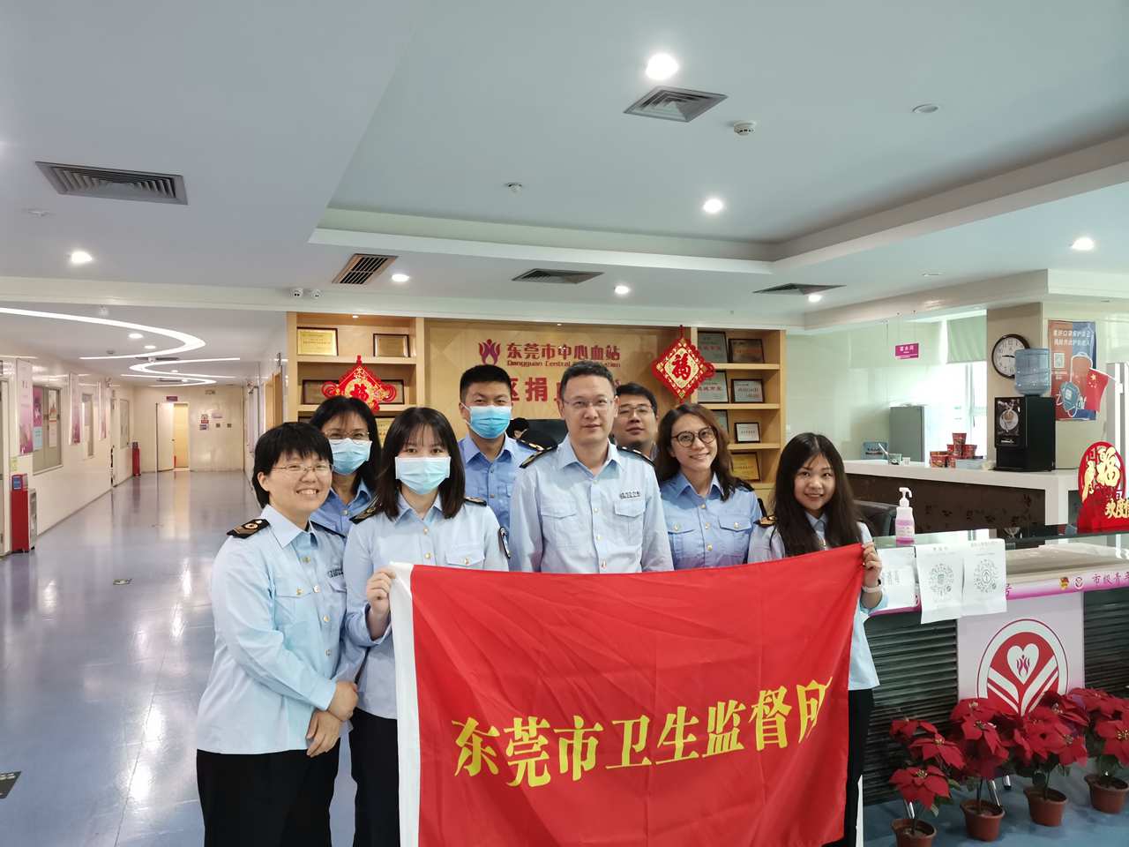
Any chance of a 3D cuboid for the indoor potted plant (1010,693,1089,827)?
[{"bbox_3d":[1.866,1.281,3.264,0.297,0.495,0.297,0,1,0],"label":"indoor potted plant"}]

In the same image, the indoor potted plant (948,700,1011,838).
[{"bbox_3d":[1.601,1.314,3.256,0.240,0.520,0.240,-1,1,-22],"label":"indoor potted plant"}]

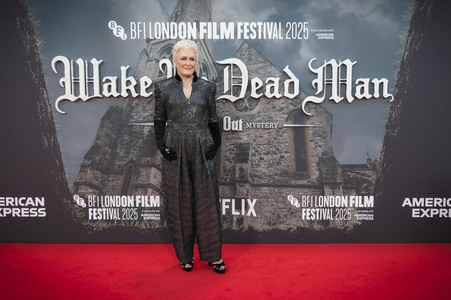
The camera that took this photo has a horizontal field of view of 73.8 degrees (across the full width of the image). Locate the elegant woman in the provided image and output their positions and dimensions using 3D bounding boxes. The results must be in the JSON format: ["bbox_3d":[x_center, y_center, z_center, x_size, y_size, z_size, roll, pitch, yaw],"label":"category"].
[{"bbox_3d":[-0.272,0.045,2.282,0.520,1.720,0.340,-1,3,-12],"label":"elegant woman"}]

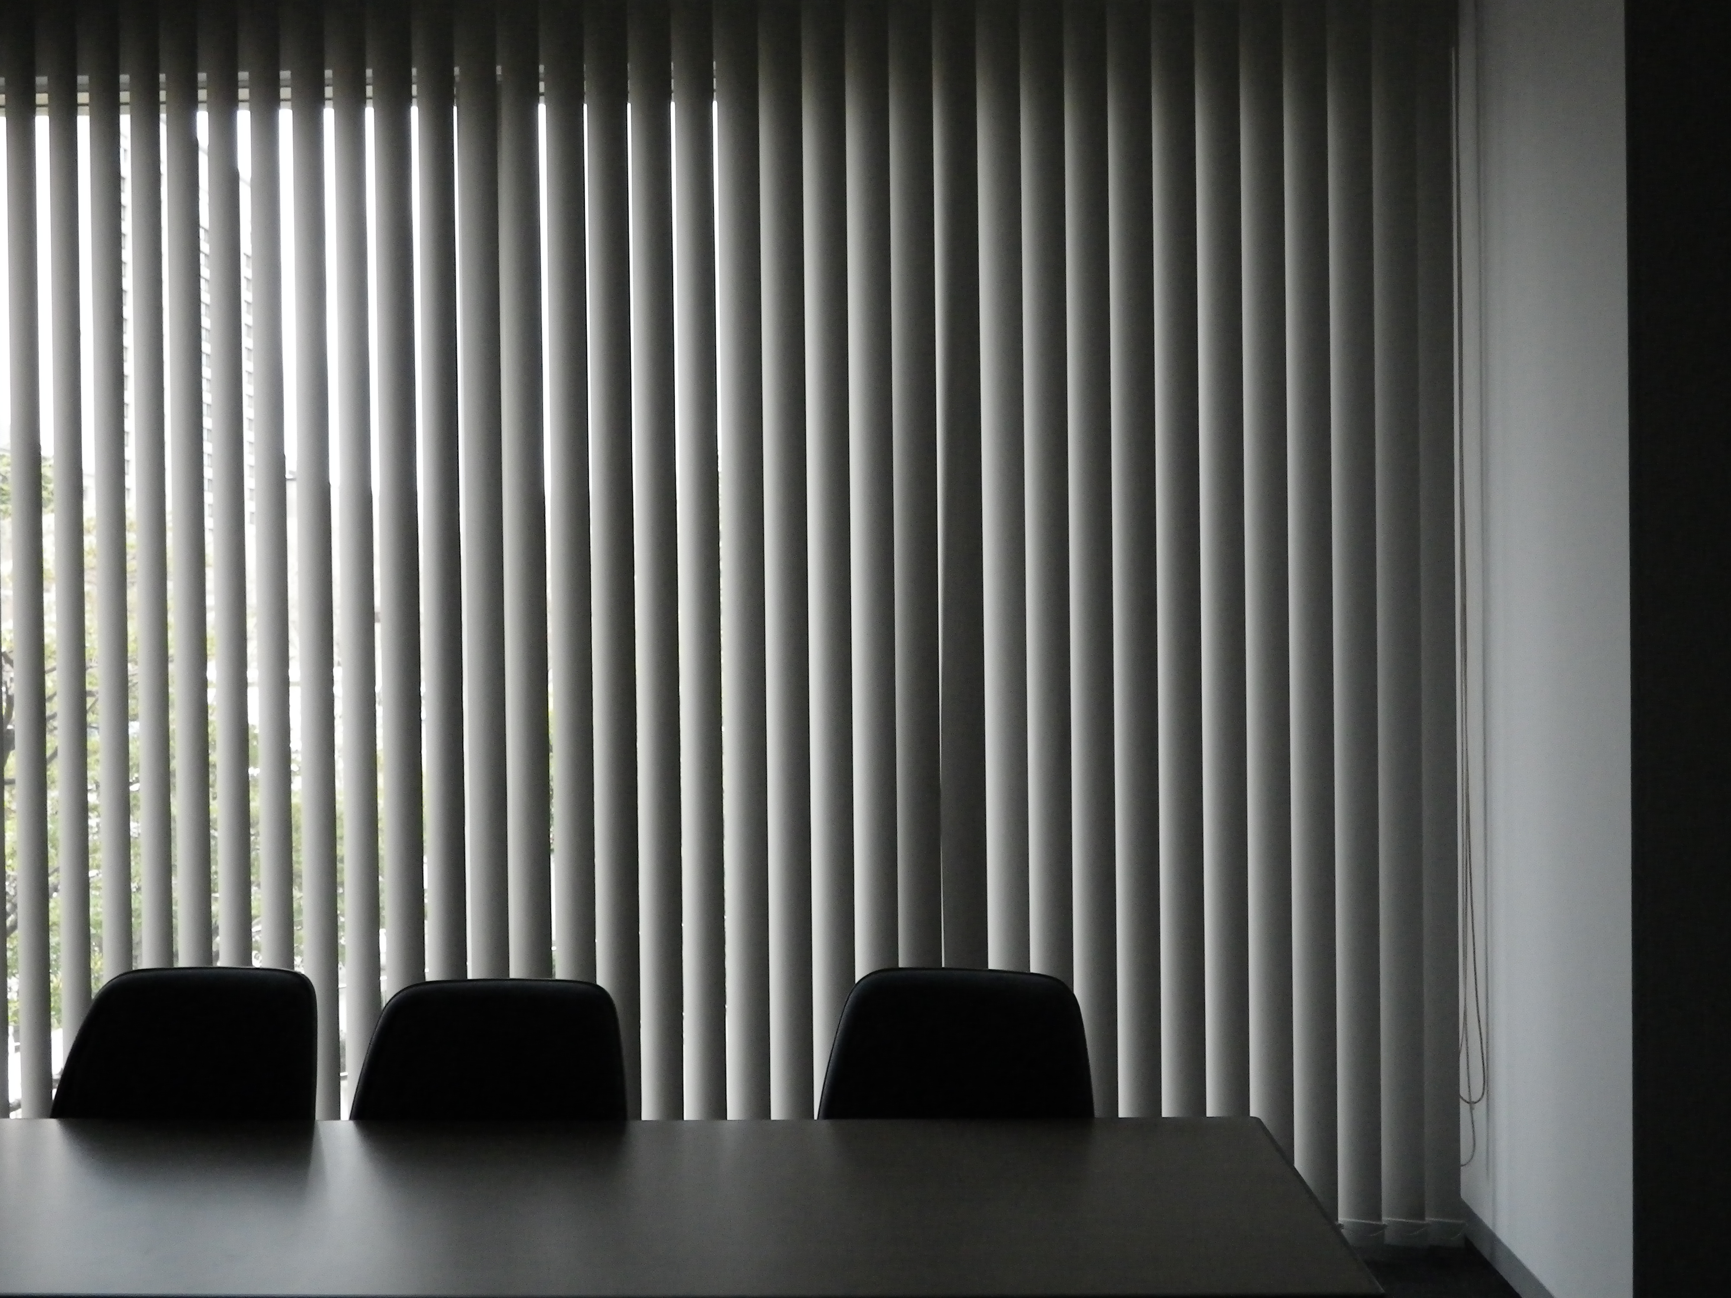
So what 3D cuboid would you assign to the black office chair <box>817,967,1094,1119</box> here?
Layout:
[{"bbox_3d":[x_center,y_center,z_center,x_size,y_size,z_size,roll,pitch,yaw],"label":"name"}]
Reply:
[{"bbox_3d":[0.094,0.952,2.444,0.500,0.885,0.560,-1,1,16],"label":"black office chair"}]

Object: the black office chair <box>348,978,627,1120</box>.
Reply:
[{"bbox_3d":[-0.580,0.961,2.408,0.500,0.885,0.560,-1,1,2],"label":"black office chair"}]

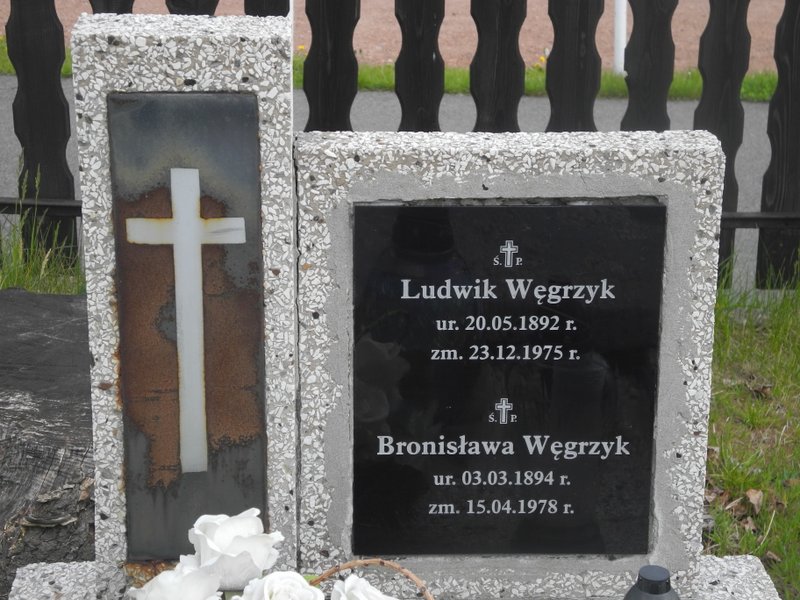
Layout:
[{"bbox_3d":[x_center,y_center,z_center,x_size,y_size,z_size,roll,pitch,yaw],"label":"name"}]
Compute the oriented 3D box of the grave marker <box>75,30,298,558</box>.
[{"bbox_3d":[-0.264,0.018,2.517,0.262,0.747,0.125,0,18,-2],"label":"grave marker"}]

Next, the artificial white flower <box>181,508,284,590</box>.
[{"bbox_3d":[-0.207,0.309,2.432,0.129,0.100,0.118,0,18,-2],"label":"artificial white flower"}]

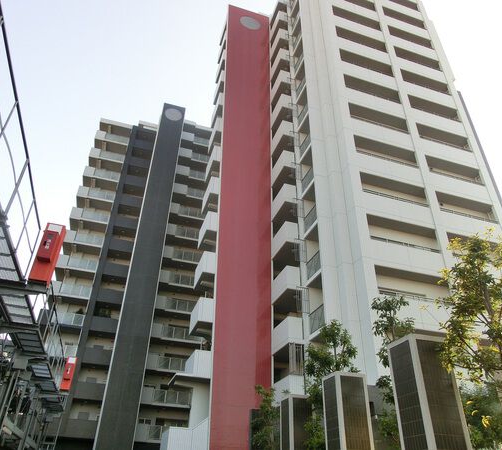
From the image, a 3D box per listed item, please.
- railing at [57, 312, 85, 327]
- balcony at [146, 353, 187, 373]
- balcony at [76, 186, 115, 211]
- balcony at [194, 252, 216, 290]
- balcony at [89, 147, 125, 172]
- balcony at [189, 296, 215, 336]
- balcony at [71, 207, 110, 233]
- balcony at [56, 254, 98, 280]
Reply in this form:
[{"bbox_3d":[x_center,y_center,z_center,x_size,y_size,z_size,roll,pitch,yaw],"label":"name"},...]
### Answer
[{"bbox_3d":[-17.031,8.828,38.966,2.650,1.140,0.100,11,-35,-14],"label":"railing"},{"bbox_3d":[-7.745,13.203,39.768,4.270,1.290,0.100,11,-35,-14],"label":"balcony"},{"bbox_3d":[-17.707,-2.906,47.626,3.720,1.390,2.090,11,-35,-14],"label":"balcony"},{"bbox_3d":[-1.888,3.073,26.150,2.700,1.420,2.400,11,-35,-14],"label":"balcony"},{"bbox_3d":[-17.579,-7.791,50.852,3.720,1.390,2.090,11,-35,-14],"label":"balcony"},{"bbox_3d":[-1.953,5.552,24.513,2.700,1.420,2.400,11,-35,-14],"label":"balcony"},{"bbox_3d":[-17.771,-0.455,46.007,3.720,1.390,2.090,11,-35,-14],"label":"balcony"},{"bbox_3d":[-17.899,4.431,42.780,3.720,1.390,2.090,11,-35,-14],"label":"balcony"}]

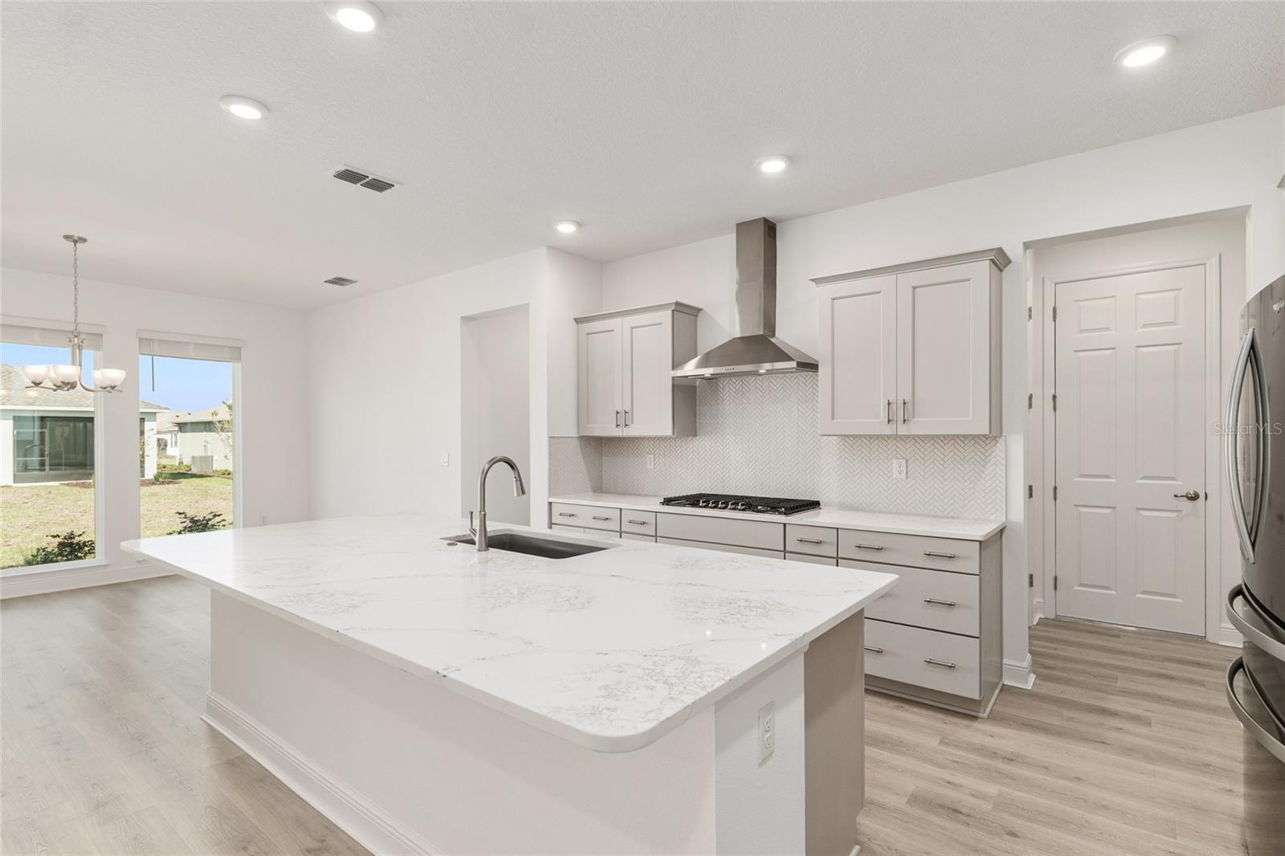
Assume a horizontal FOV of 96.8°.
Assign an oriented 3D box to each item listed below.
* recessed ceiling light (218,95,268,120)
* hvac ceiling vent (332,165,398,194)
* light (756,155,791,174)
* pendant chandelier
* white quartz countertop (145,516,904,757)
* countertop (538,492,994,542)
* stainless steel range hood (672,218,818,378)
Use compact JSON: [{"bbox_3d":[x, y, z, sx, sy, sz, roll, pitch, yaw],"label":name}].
[{"bbox_3d":[-1.817,-1.447,2.606,0.190,0.025,0.190,-1,-1,36],"label":"recessed ceiling light"},{"bbox_3d":[-1.616,-1.438,3.339,0.210,0.020,0.340,-1,-1,36],"label":"hvac ceiling vent"},{"bbox_3d":[0.725,-1.443,3.154,0.190,0.025,0.190,0,-1,0],"label":"light"},{"bbox_3d":[-4.274,-0.849,4.298,0.575,1.159,0.575,-1,-1,36],"label":"pendant chandelier"},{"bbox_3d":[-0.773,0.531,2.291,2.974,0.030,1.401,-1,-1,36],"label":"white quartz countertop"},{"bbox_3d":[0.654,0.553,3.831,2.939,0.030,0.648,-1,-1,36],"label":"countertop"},{"bbox_3d":[0.705,-0.901,3.915,0.904,1.085,0.486,-1,-1,36],"label":"stainless steel range hood"}]

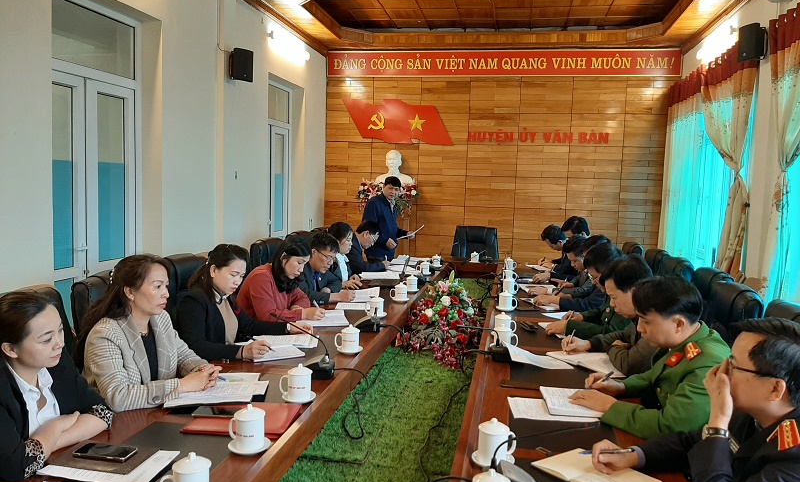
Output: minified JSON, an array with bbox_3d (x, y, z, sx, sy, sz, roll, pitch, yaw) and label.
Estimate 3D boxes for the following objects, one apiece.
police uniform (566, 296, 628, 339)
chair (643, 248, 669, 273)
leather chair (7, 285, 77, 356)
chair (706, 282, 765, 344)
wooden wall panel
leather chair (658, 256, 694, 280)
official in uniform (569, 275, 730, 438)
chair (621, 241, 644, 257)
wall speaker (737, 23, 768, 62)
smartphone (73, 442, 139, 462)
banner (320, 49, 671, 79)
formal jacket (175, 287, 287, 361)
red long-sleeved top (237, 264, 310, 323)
[{"bbox_3d":[1.161,0.510,3.324,0.560,0.580,0.520,3,5,11],"label":"police uniform"},{"bbox_3d":[1.708,0.615,4.702,0.660,1.150,0.600,3,5,11],"label":"chair"},{"bbox_3d":[-1.161,0.779,2.048,0.660,1.150,0.600,3,5,11],"label":"leather chair"},{"bbox_3d":[1.402,0.756,3.076,0.680,1.090,0.620,3,6,10],"label":"chair"},{"bbox_3d":[1.111,-0.562,7.473,4.260,2.900,0.060,3,5,11],"label":"wooden wall panel"},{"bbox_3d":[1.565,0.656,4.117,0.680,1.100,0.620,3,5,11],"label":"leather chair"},{"bbox_3d":[0.947,0.749,2.335,0.620,1.200,0.500,2,5,5],"label":"official in uniform"},{"bbox_3d":[1.921,0.554,5.581,0.700,1.070,0.620,3,5,11],"label":"chair"},{"bbox_3d":[2.889,-1.624,4.926,0.180,0.280,0.200,-2,6,-33],"label":"wall speaker"},{"bbox_3d":[-0.808,0.581,1.647,0.154,0.009,0.073,3,6,9],"label":"smartphone"},{"bbox_3d":[1.419,-2.655,8.976,5.222,0.377,0.050,3,5,11],"label":"banner"},{"bbox_3d":[-0.800,0.498,2.869,0.470,0.560,0.500,3,6,10],"label":"formal jacket"},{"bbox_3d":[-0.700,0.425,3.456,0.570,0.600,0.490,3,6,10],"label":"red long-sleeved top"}]

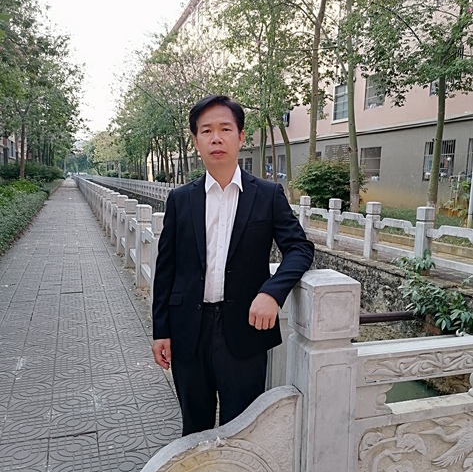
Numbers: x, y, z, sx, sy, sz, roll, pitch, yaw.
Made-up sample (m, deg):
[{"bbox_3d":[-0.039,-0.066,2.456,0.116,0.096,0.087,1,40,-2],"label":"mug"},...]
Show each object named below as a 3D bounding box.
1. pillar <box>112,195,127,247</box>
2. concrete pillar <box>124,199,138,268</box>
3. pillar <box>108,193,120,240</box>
[{"bbox_3d":[-2.082,-0.193,8.996,0.180,1.061,0.180,-1,7,-19],"label":"pillar"},{"bbox_3d":[-1.639,-0.032,7.683,0.180,1.061,0.180,-1,7,-19],"label":"concrete pillar"},{"bbox_3d":[-2.524,-0.354,10.309,0.180,1.061,0.180,-1,7,-19],"label":"pillar"}]

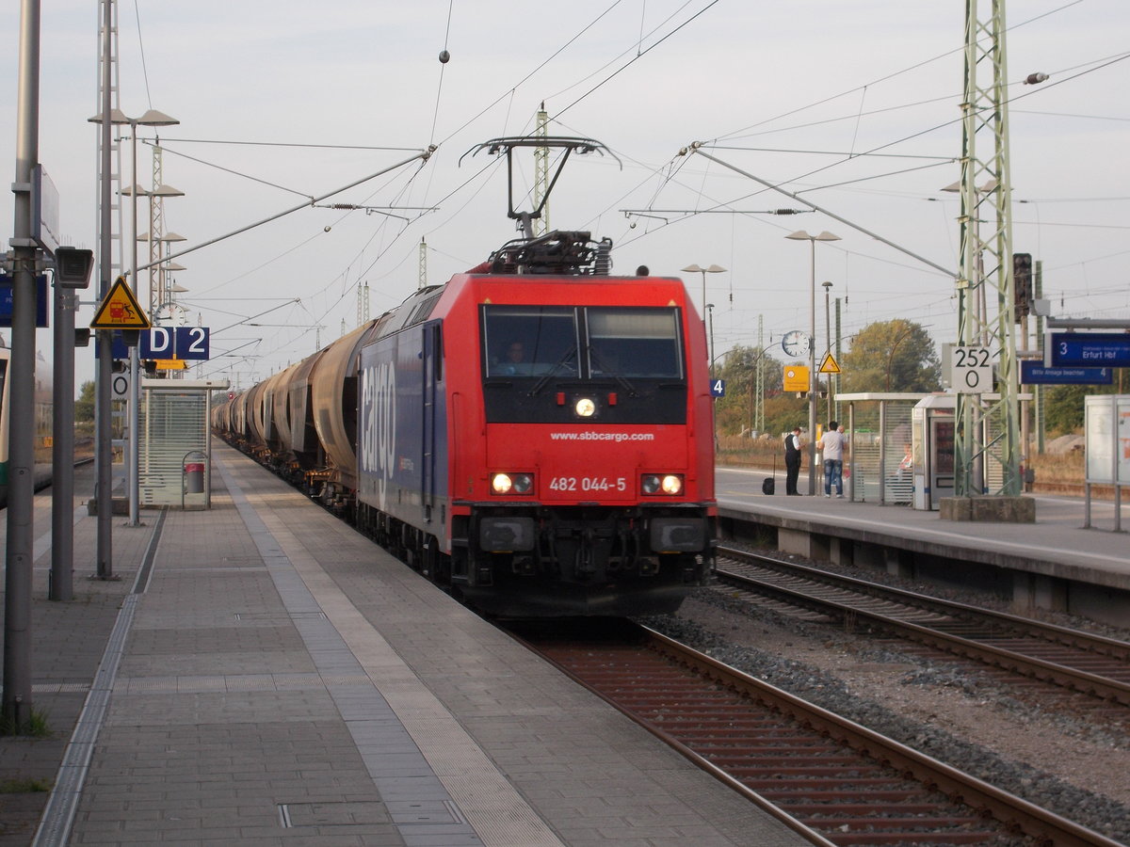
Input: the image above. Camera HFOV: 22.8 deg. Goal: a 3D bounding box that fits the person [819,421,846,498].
[{"bbox_3d":[6.298,0.846,66.000,0.580,1.790,0.380,0,0,12],"label":"person"}]

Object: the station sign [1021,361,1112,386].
[{"bbox_3d":[9.522,-0.964,53.419,1.790,0.445,0.240,0,0,-7],"label":"station sign"}]

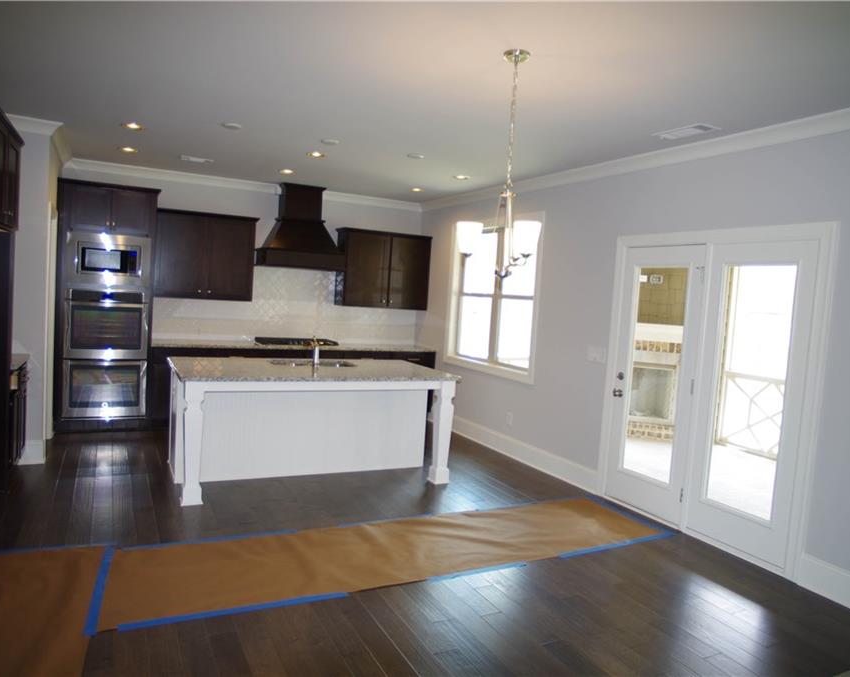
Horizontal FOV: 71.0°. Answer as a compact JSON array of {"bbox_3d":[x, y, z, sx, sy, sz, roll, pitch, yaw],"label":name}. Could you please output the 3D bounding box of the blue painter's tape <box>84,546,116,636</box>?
[{"bbox_3d":[-1.633,1.247,3.013,0.052,0.004,0.929,2,4,-23],"label":"blue painter's tape"}]

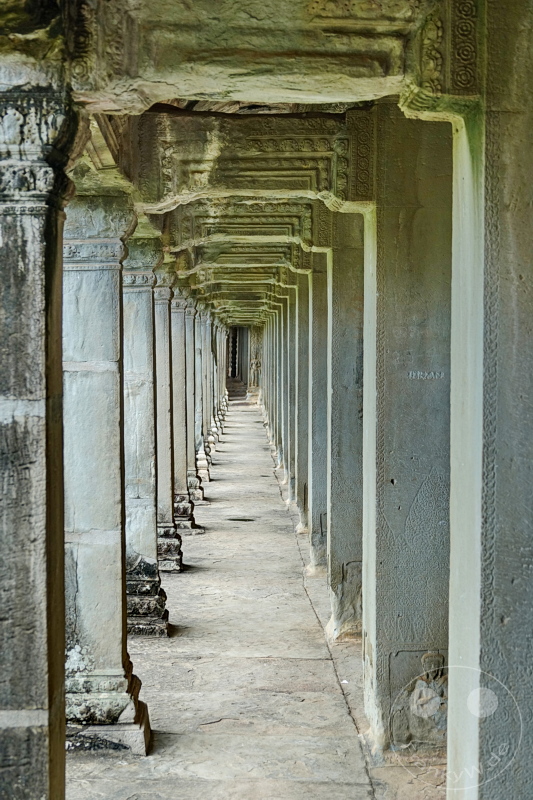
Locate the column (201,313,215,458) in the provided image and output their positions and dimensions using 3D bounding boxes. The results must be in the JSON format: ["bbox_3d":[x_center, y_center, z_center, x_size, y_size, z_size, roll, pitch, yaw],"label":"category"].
[{"bbox_3d":[-0.996,-0.186,21.075,0.445,2.181,0.445,0,2,-1],"label":"column"}]

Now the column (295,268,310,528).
[{"bbox_3d":[0.521,-0.017,13.708,0.480,2.391,0.480,0,2,-1],"label":"column"}]

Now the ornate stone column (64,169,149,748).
[{"bbox_3d":[-0.723,0.282,6.085,0.445,2.181,0.445,0,2,-1],"label":"ornate stone column"}]

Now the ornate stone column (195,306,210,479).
[{"bbox_3d":[-0.951,-0.108,18.576,0.445,2.181,0.445,0,2,-1],"label":"ornate stone column"}]

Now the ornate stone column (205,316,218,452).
[{"bbox_3d":[-1.042,-0.263,23.573,0.445,2.181,0.445,0,2,-1],"label":"ornate stone column"}]

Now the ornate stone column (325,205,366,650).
[{"bbox_3d":[0.612,0.139,8.711,0.480,2.391,0.480,0,2,-1],"label":"ornate stone column"}]

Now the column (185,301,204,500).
[{"bbox_3d":[-0.905,-0.030,16.078,0.445,2.181,0.445,0,2,-1],"label":"column"}]

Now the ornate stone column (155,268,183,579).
[{"bbox_3d":[-0.814,0.126,11.081,0.445,2.181,0.445,0,2,-1],"label":"ornate stone column"}]

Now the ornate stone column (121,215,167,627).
[{"bbox_3d":[-0.769,0.204,8.583,0.445,2.181,0.445,0,2,-1],"label":"ornate stone column"}]

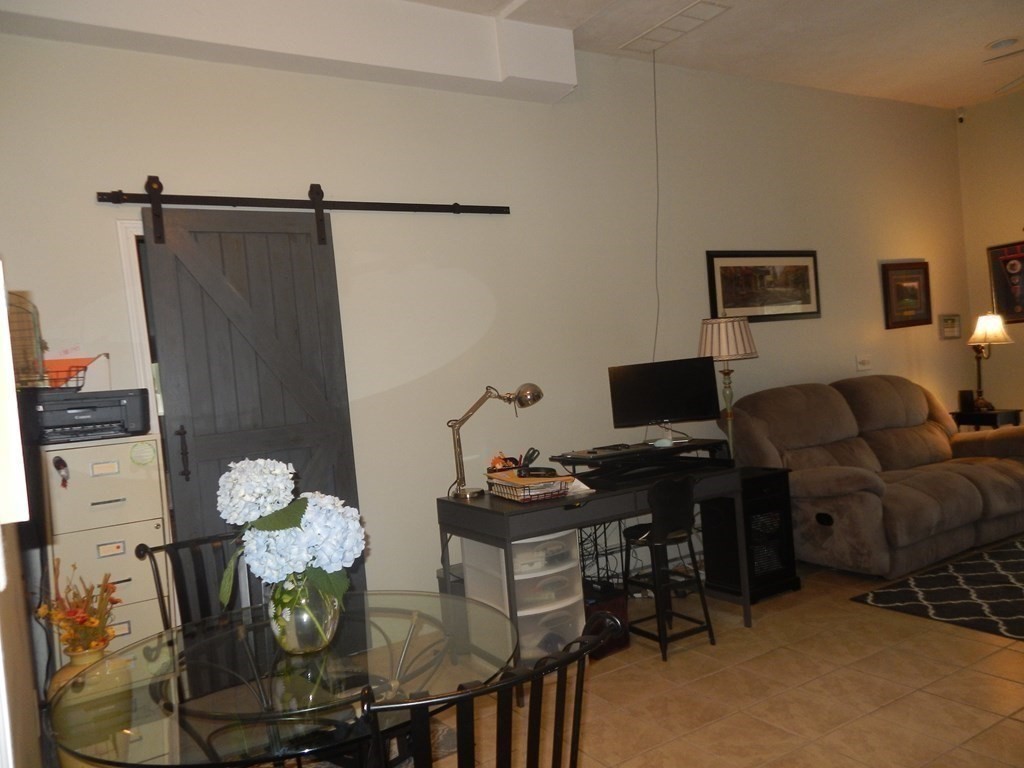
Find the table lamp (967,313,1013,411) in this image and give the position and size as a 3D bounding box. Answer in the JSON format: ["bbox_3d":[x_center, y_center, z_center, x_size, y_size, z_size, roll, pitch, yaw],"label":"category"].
[{"bbox_3d":[3.808,-0.182,5.904,0.370,0.773,0.350,-6,2,-30],"label":"table lamp"}]

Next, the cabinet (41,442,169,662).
[{"bbox_3d":[-1.510,0.799,2.808,0.358,1.211,0.500,-6,2,-30],"label":"cabinet"}]

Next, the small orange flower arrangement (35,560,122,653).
[{"bbox_3d":[-1.307,0.680,2.235,0.210,0.285,0.190,-6,2,-30],"label":"small orange flower arrangement"}]

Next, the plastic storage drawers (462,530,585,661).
[{"bbox_3d":[0.074,0.962,3.380,0.375,0.591,0.380,-6,2,-30],"label":"plastic storage drawers"}]

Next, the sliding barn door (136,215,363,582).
[{"bbox_3d":[-1.133,0.282,3.366,0.805,2.125,0.045,-6,2,-30],"label":"sliding barn door"}]

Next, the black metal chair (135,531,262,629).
[{"bbox_3d":[-0.716,0.905,2.063,0.470,0.911,0.540,-6,2,-30],"label":"black metal chair"}]

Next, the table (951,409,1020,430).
[{"bbox_3d":[3.837,0.536,5.948,0.370,0.668,0.370,-6,2,-30],"label":"table"}]

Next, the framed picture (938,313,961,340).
[{"bbox_3d":[3.640,-0.469,6.122,0.275,0.205,0.025,-6,2,-30],"label":"framed picture"}]

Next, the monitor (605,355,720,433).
[{"bbox_3d":[0.763,0.044,3.701,0.545,0.312,0.060,-5,-3,-7],"label":"monitor"}]

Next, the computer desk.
[{"bbox_3d":[0.411,0.846,3.480,1.310,0.760,0.600,-6,2,-30],"label":"computer desk"}]

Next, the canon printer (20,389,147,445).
[{"bbox_3d":[-1.578,0.124,2.719,0.430,0.155,0.330,-6,2,-30],"label":"canon printer"}]

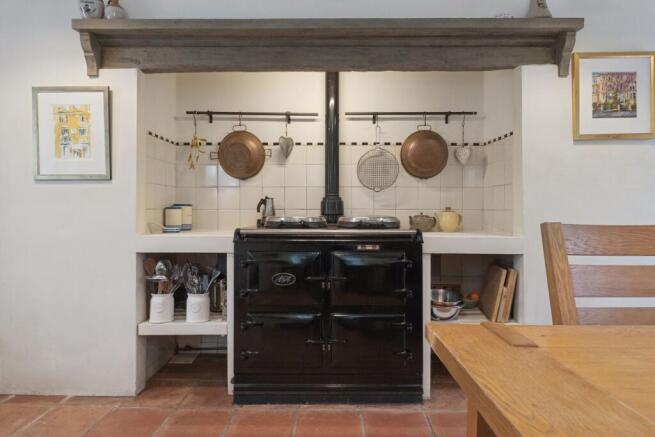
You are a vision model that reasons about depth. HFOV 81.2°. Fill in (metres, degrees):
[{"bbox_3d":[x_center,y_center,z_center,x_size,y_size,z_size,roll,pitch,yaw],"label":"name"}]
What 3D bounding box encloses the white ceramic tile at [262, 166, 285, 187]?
[{"bbox_3d":[-0.373,-0.296,2.660,0.153,0.153,0.010,0,1,0],"label":"white ceramic tile"}]

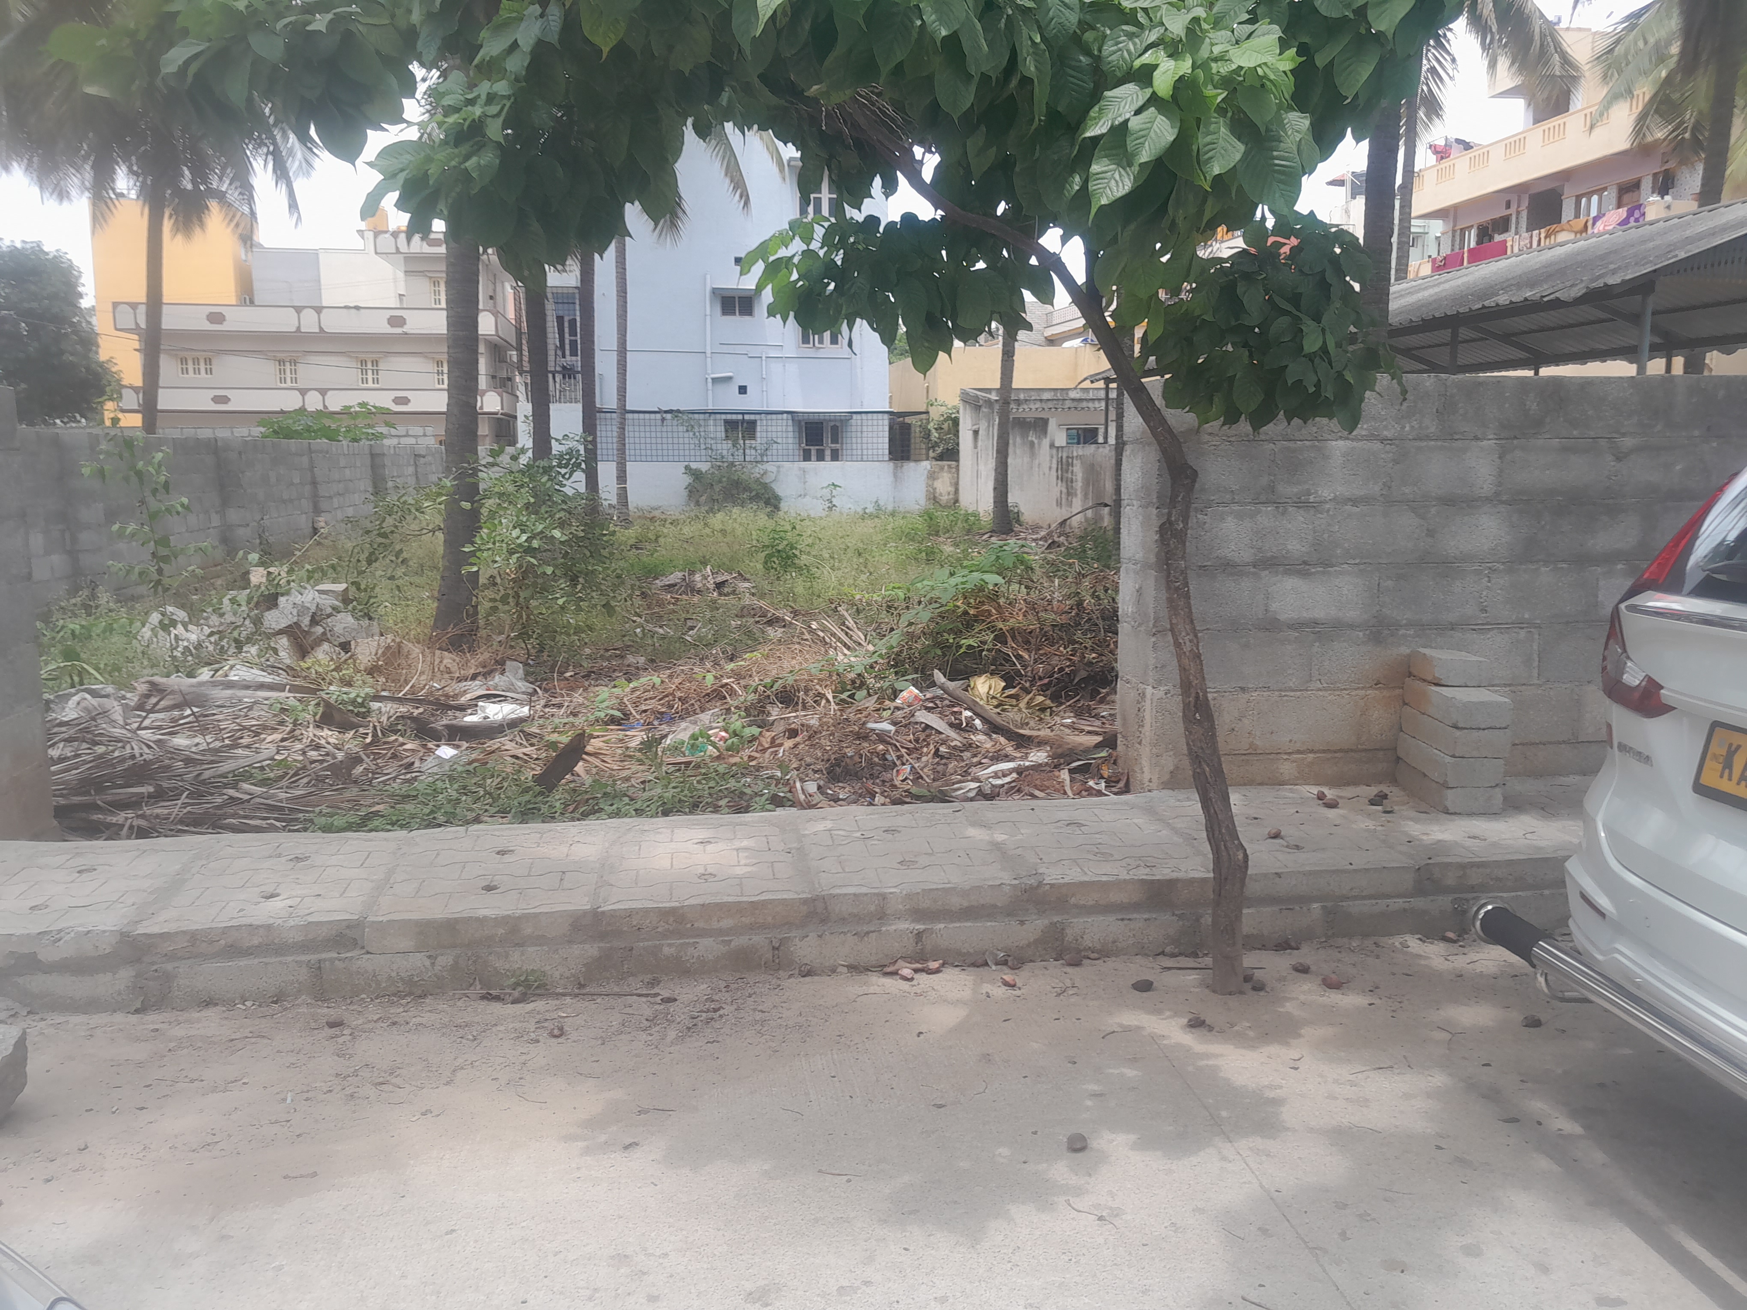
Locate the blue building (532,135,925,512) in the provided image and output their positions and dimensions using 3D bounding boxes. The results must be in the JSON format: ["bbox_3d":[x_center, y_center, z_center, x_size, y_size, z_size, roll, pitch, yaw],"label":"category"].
[{"bbox_3d":[-4.300,-8.924,37.025,8.800,9.800,9.000,-1,8,-8],"label":"blue building"}]

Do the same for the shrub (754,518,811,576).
[{"bbox_3d":[-0.910,-1.048,13.484,0.560,0.590,0.520,0,8,0],"label":"shrub"}]

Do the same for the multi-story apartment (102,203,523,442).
[{"bbox_3d":[-23.200,-12.470,57.128,15.600,11.400,10.000,-1,8,-8],"label":"multi-story apartment"}]

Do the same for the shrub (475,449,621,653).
[{"bbox_3d":[-2.020,-0.663,8.489,0.860,1.240,0.800,0,8,0],"label":"shrub"}]

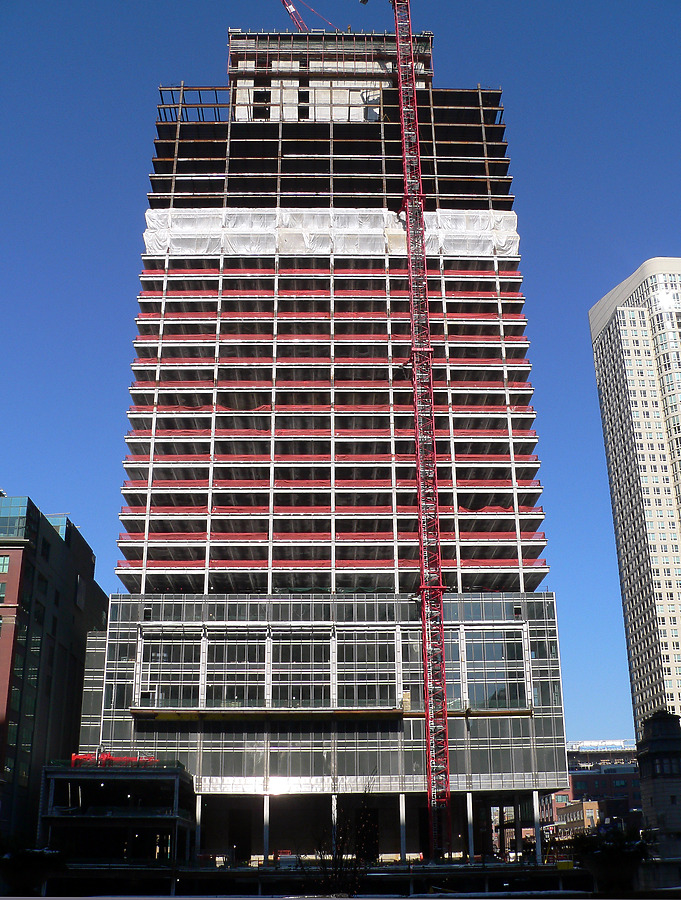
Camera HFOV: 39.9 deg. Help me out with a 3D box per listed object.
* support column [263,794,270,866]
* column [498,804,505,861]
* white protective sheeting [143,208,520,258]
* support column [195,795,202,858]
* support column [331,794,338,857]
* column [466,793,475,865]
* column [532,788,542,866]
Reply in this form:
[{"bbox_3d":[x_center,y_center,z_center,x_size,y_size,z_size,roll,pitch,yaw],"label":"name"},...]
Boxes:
[{"bbox_3d":[-9.764,50.155,124.403,0.720,8.330,0.720,0,-22,-1],"label":"support column"},{"bbox_3d":[25.649,60.712,149.759,0.750,8.700,0.750,0,-22,-1],"label":"column"},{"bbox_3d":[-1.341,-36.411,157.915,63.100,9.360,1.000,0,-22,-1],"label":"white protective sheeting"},{"bbox_3d":[-18.722,50.037,124.271,0.720,8.800,0.720,0,-22,-1],"label":"support column"},{"bbox_3d":[-0.768,50.131,124.593,0.720,8.800,0.720,0,-22,-1],"label":"support column"},{"bbox_3d":[17.224,50.251,124.904,0.720,8.800,0.720,0,-22,-1],"label":"column"},{"bbox_3d":[26.142,50.253,125.082,0.720,9.060,0.720,0,-22,-1],"label":"column"}]

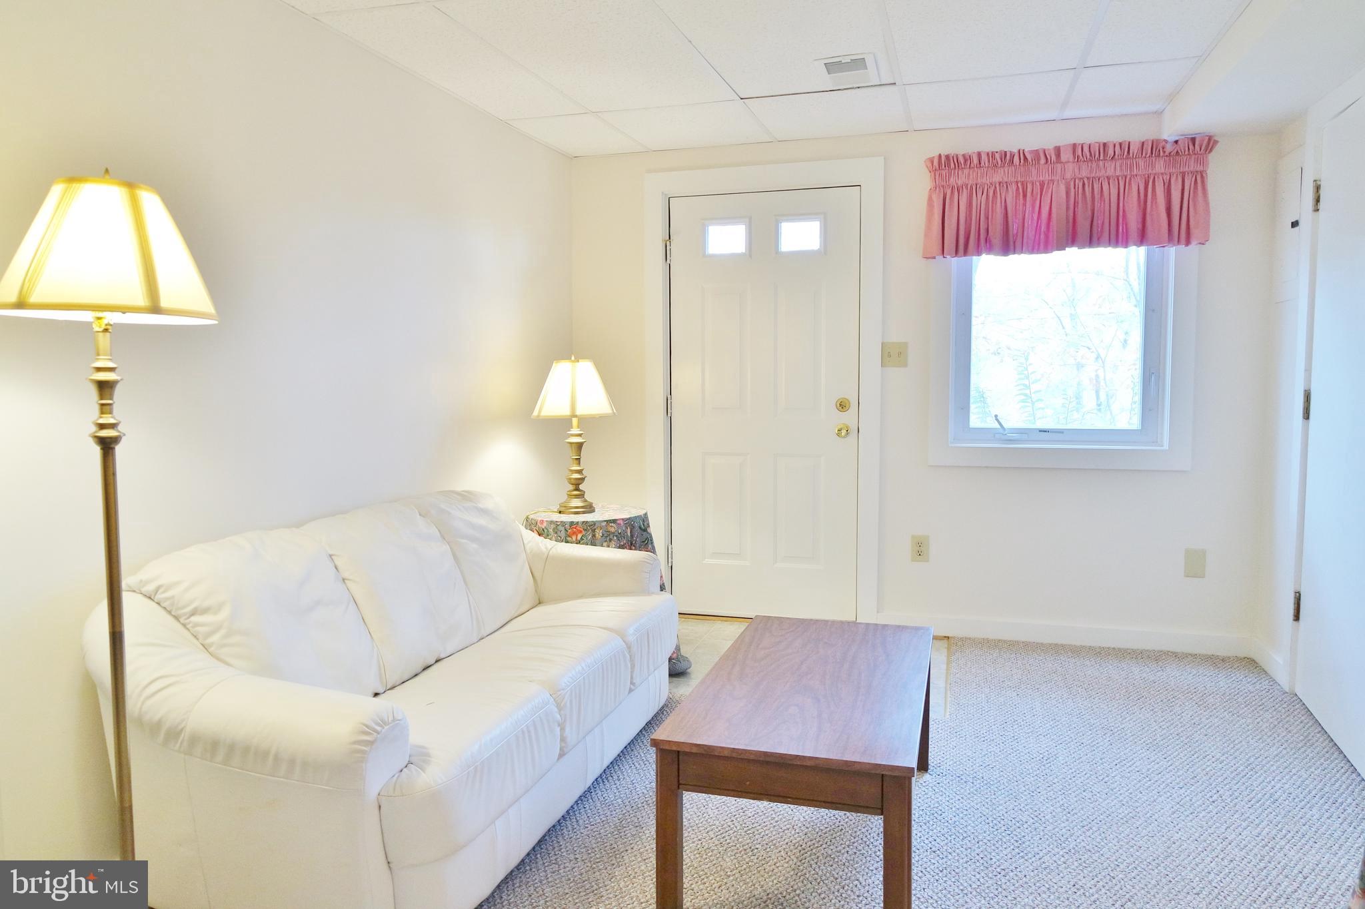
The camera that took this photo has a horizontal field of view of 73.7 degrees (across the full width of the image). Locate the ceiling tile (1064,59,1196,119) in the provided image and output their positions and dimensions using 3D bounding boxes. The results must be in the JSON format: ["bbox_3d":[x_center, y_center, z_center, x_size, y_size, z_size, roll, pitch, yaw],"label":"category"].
[{"bbox_3d":[1.675,-1.391,3.462,0.387,0.020,0.710,1,6,17],"label":"ceiling tile"}]

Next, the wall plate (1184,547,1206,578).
[{"bbox_3d":[2.182,0.465,3.869,0.079,0.123,0.007,1,6,17],"label":"wall plate"}]

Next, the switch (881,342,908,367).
[{"bbox_3d":[0.966,-0.453,4.138,0.115,0.114,0.013,1,6,17],"label":"switch"}]

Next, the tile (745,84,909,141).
[{"bbox_3d":[0.616,-1.414,3.774,0.598,0.018,0.708,1,6,17],"label":"tile"}]

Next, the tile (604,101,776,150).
[{"bbox_3d":[0.032,-1.427,3.949,0.598,0.018,0.708,1,6,17],"label":"tile"}]

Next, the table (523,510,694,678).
[{"bbox_3d":[-0.353,0.558,3.819,0.740,0.645,0.700,0,6,0],"label":"table"}]

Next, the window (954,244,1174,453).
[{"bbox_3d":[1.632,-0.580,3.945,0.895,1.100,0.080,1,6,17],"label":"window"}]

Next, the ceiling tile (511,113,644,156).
[{"bbox_3d":[-0.452,-1.440,4.105,0.401,0.020,0.710,1,6,17],"label":"ceiling tile"}]

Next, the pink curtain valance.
[{"bbox_3d":[1.603,-1.064,3.836,1.120,0.425,0.100,1,6,17],"label":"pink curtain valance"}]

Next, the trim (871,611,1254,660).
[{"bbox_3d":[1.658,0.806,4.057,1.557,0.090,0.016,1,6,17],"label":"trim"}]

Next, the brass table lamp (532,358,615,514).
[{"bbox_3d":[-0.442,-0.085,3.761,0.335,0.648,0.335,0,6,0],"label":"brass table lamp"}]

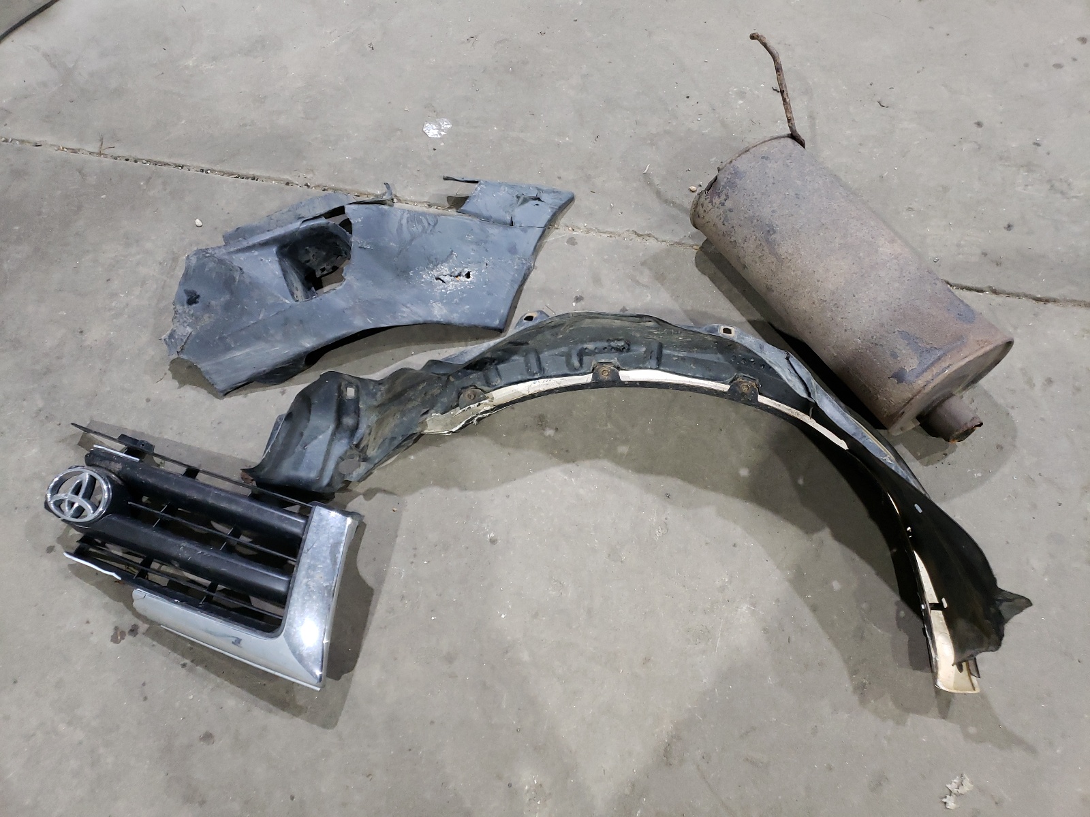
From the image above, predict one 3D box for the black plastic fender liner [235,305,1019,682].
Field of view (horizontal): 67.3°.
[{"bbox_3d":[0.130,0.061,1.276,1.164,0.270,0.392,15,61,8],"label":"black plastic fender liner"}]

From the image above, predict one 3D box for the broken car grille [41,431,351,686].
[{"bbox_3d":[-0.515,0.200,1.207,0.510,0.120,0.255,15,59,9],"label":"broken car grille"}]

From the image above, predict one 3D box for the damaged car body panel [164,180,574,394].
[{"bbox_3d":[-0.306,-0.270,1.505,0.780,0.130,0.430,-8,58,-5],"label":"damaged car body panel"}]

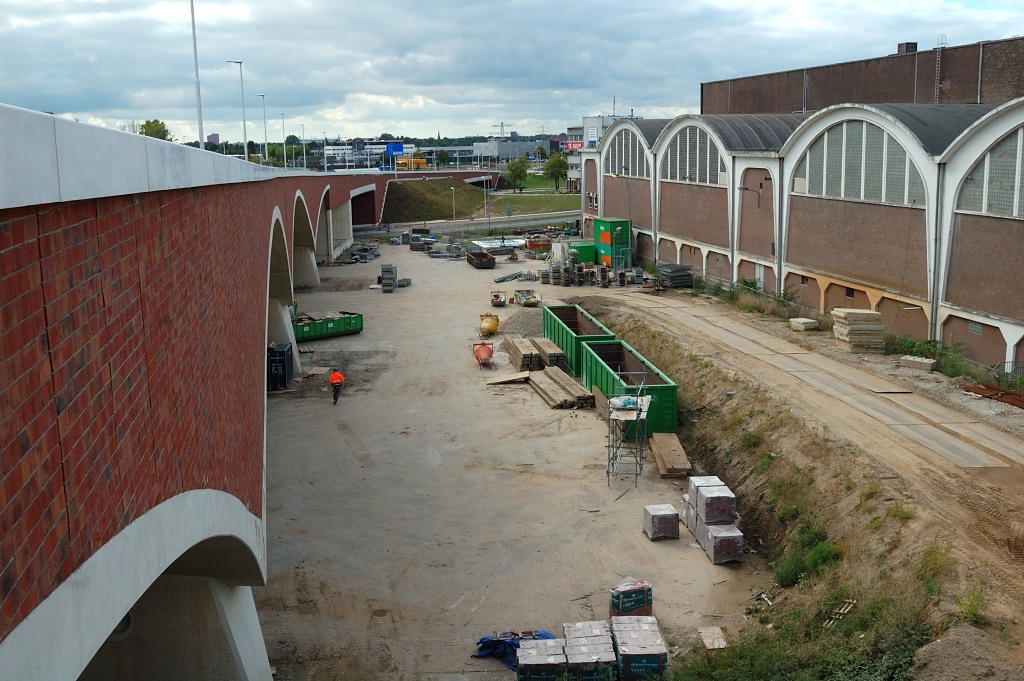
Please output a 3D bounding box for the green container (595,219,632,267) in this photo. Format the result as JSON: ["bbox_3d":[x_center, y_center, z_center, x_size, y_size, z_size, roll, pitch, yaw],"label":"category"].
[{"bbox_3d":[11.384,-10.942,115.393,2.440,5.180,5.600,-3,11,-13],"label":"green container"}]

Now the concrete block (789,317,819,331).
[{"bbox_3d":[18.974,-1.050,66.529,1.200,0.480,1.250,-6,12,-25],"label":"concrete block"}]

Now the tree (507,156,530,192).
[{"bbox_3d":[1.620,-41.370,255.000,6.200,9.000,6.200,-1,11,0],"label":"tree"}]

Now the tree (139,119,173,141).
[{"bbox_3d":[-90.478,-47.686,261.616,9.500,17.000,9.500,-1,11,0],"label":"tree"}]

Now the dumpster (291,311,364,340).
[{"bbox_3d":[-13.837,-0.998,73.054,5.900,1.350,2.400,-10,14,-40],"label":"dumpster"}]

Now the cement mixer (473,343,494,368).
[{"bbox_3d":[-1.798,0.977,63.764,1.300,1.350,2.000,-1,11,-4],"label":"cement mixer"}]

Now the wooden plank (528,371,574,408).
[{"bbox_3d":[2.105,2.741,57.181,1.200,0.420,6.900,-2,11,-11],"label":"wooden plank"}]

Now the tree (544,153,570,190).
[{"bbox_3d":[10.818,-41.084,248.738,5.700,9.200,5.700,0,11,0],"label":"tree"}]

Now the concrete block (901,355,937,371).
[{"bbox_3d":[21.578,1.215,54.283,1.600,0.430,0.800,8,14,40],"label":"concrete block"}]

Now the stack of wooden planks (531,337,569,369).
[{"bbox_3d":[2.256,0.775,64.113,1.000,0.850,5.000,-2,11,-9],"label":"stack of wooden planks"}]

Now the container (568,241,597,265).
[{"bbox_3d":[7.567,-9.186,110.986,2.450,2.450,4.000,-2,11,-4],"label":"container"}]

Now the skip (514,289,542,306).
[{"bbox_3d":[1.414,-3.558,87.944,1.750,1.000,2.700,-2,11,-12],"label":"skip"}]

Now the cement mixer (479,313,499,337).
[{"bbox_3d":[-1.662,-1.051,74.168,1.300,1.350,2.000,1,11,8],"label":"cement mixer"}]

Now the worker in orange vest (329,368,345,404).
[{"bbox_3d":[-9.146,2.403,53.351,0.700,1.840,0.460,-2,11,-5],"label":"worker in orange vest"}]

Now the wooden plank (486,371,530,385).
[{"bbox_3d":[-0.205,2.117,56.998,2.380,0.060,1.252,-11,11,1],"label":"wooden plank"}]

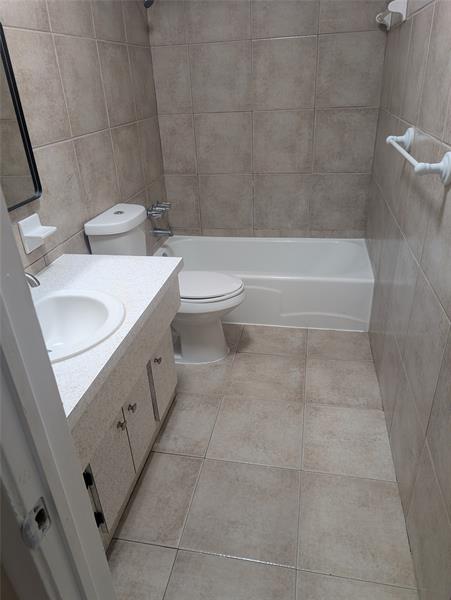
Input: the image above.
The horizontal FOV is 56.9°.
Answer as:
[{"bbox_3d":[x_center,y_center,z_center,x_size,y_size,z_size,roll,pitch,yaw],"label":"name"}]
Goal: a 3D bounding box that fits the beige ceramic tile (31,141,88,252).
[{"bbox_3d":[-0.731,-0.464,1.831,0.010,0.413,0.412,3,29,11],"label":"beige ceramic tile"}]

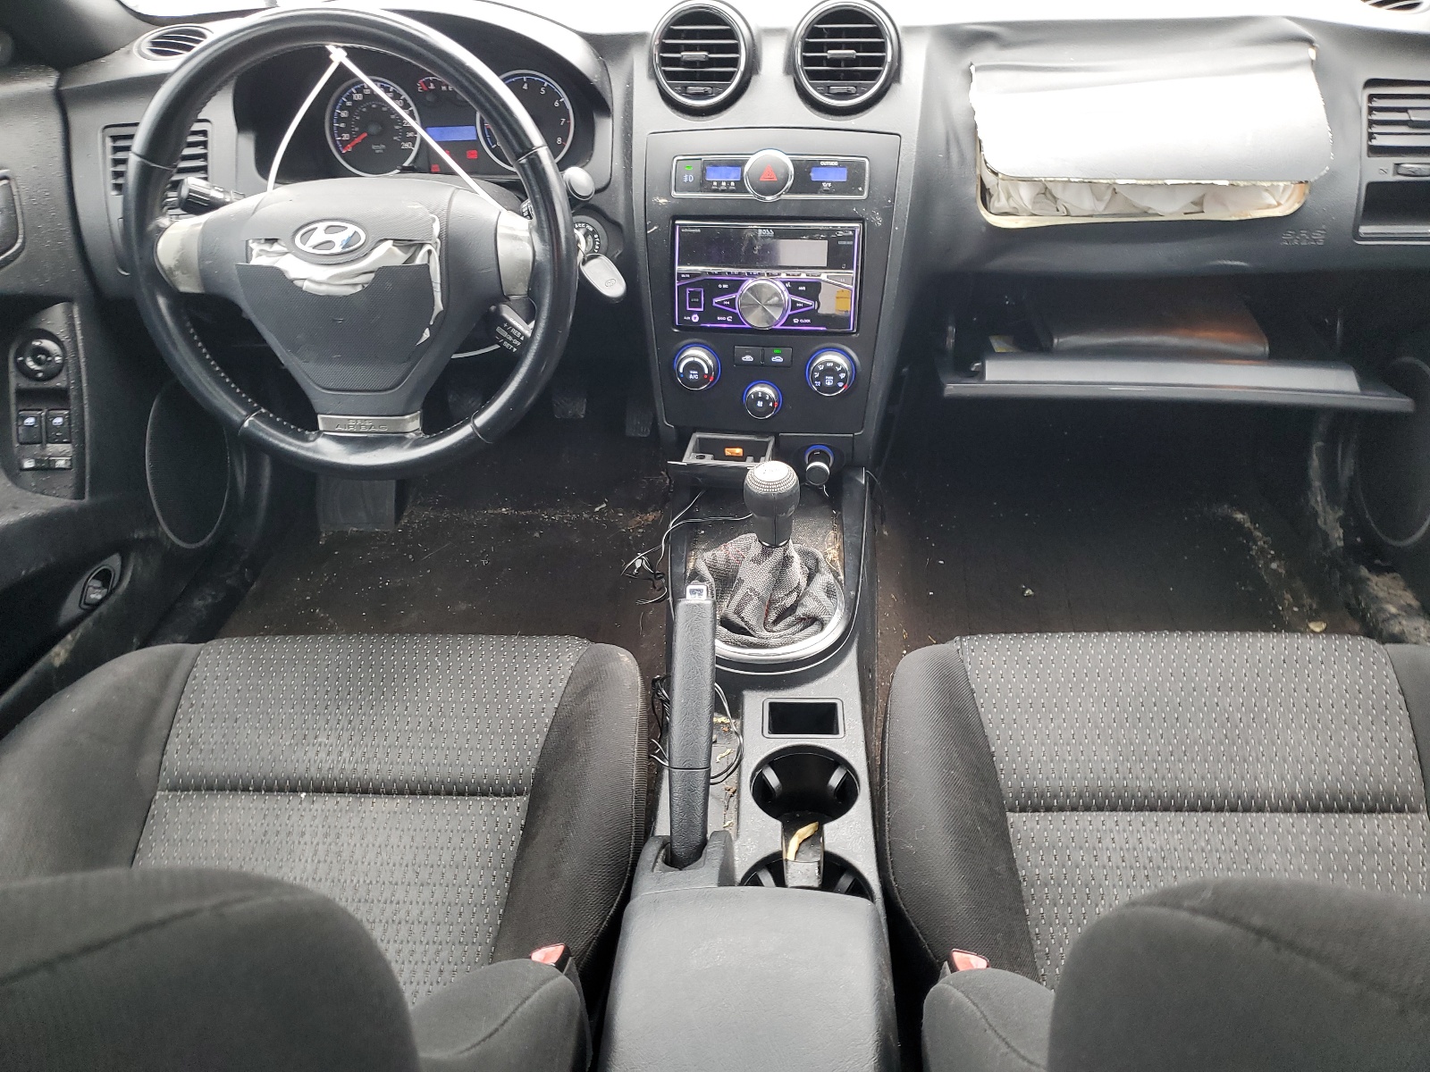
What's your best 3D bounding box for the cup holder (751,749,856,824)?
[{"bbox_3d":[0.064,0.202,0.775,0.078,0.060,0.078,1,34,3],"label":"cup holder"}]

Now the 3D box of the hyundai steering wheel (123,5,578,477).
[{"bbox_3d":[-0.305,-0.242,0.925,0.385,0.385,0.090,1,17,3],"label":"hyundai steering wheel"}]

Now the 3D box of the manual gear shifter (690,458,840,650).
[{"bbox_3d":[0.047,0.000,0.919,0.138,0.150,0.150,1,35,3],"label":"manual gear shifter"}]

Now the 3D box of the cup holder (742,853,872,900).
[{"bbox_3d":[0.057,0.255,0.689,0.082,0.060,0.082,1,34,3],"label":"cup holder"}]

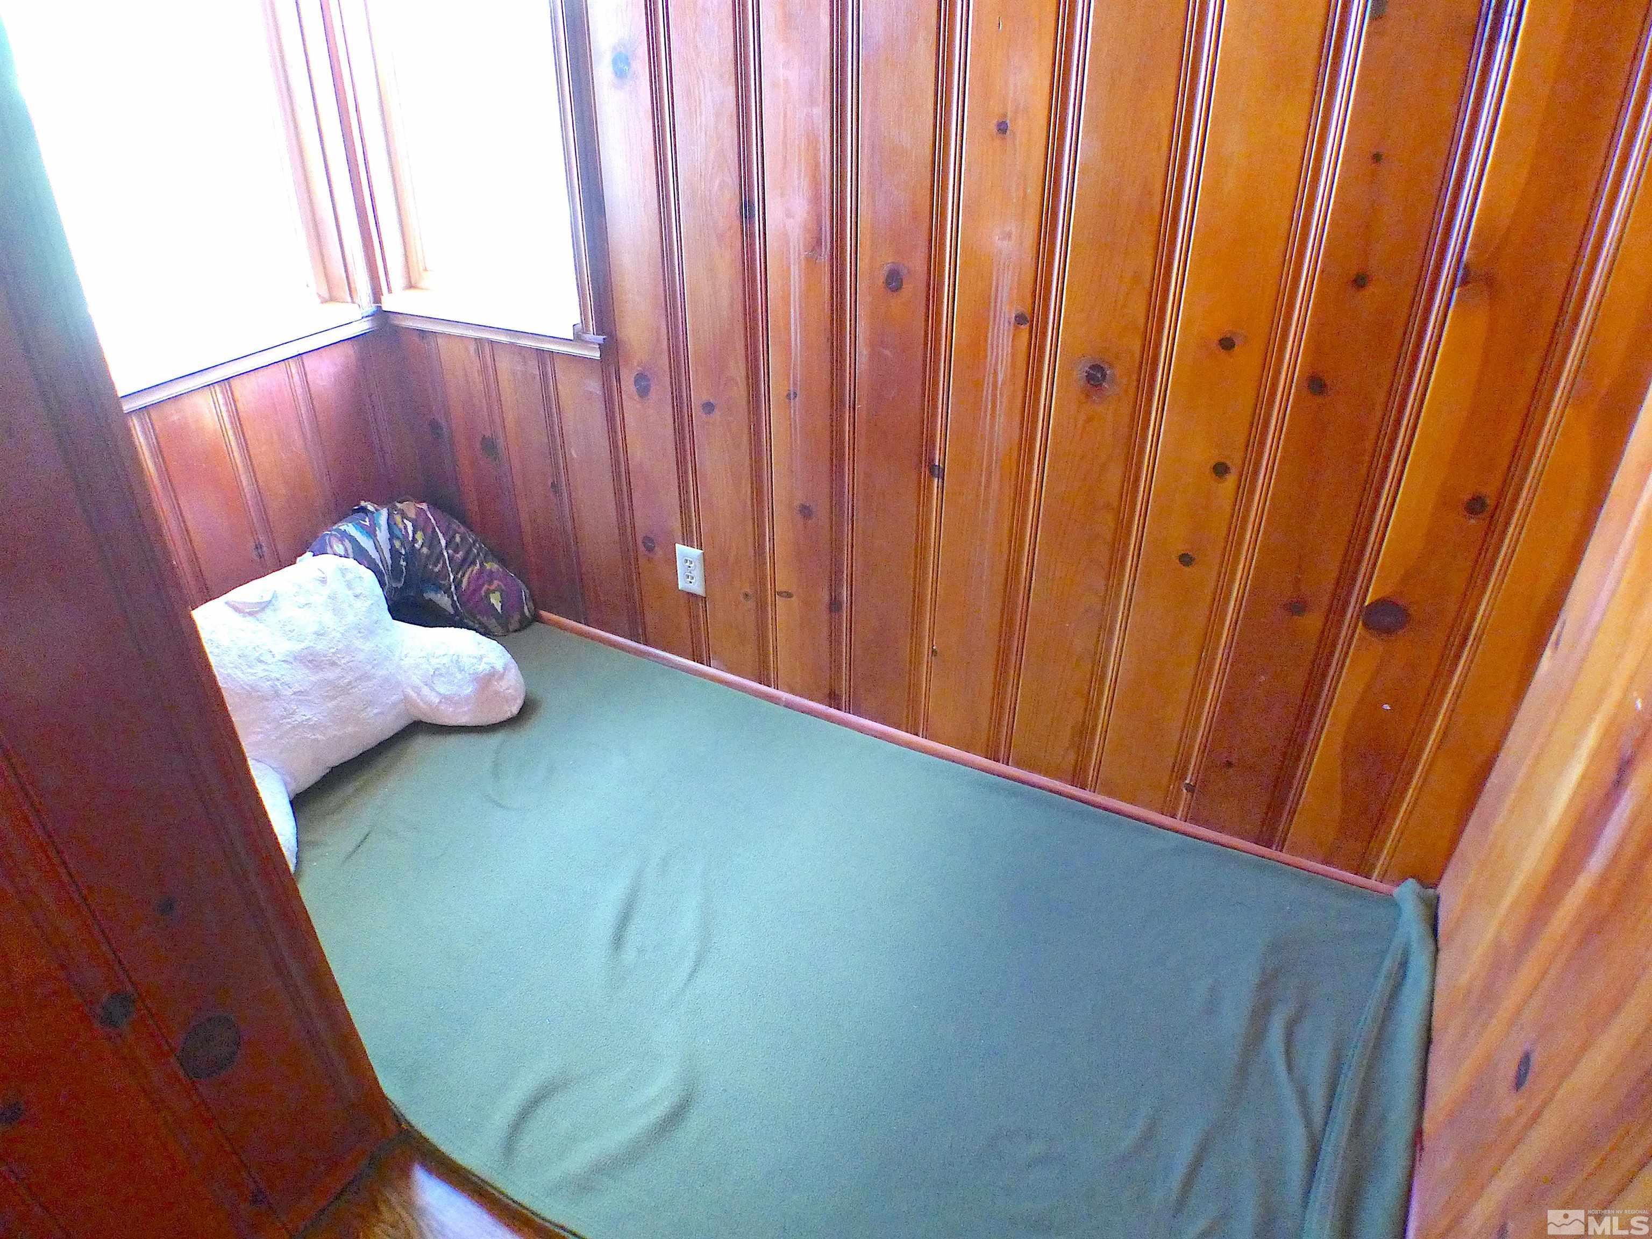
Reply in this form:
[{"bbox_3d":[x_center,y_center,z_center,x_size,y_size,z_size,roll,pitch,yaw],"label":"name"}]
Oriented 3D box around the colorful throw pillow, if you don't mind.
[{"bbox_3d":[-0.950,-0.067,2.602,0.480,0.310,0.340,-27,41,-36],"label":"colorful throw pillow"}]

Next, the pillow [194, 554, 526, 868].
[{"bbox_3d":[-0.993,0.140,2.208,0.460,0.370,0.700,19,37,28],"label":"pillow"}]

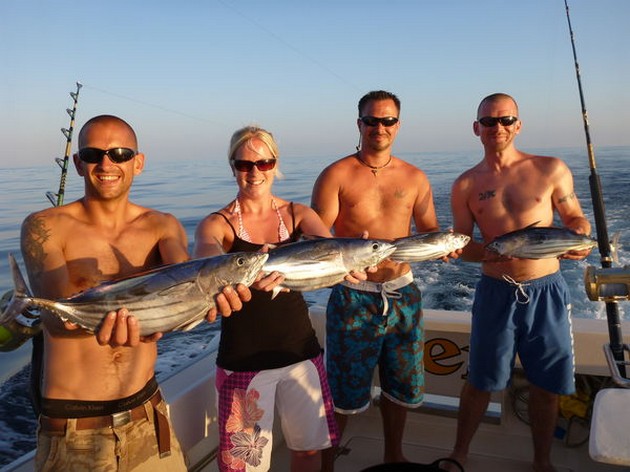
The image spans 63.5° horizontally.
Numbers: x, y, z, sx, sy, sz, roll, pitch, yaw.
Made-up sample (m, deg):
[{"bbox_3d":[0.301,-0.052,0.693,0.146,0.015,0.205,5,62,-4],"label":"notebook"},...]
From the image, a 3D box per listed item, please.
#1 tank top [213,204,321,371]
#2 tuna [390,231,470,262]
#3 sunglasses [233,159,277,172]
[{"bbox_3d":[-0.169,0.176,1.810,0.360,0.590,0.240,-4,9,-6],"label":"tank top"},{"bbox_3d":[0.354,0.053,1.770,0.362,0.100,0.065,-13,6,16],"label":"tuna"},{"bbox_3d":[-0.210,-0.243,1.753,0.142,0.045,0.140,-3,9,-10],"label":"sunglasses"}]

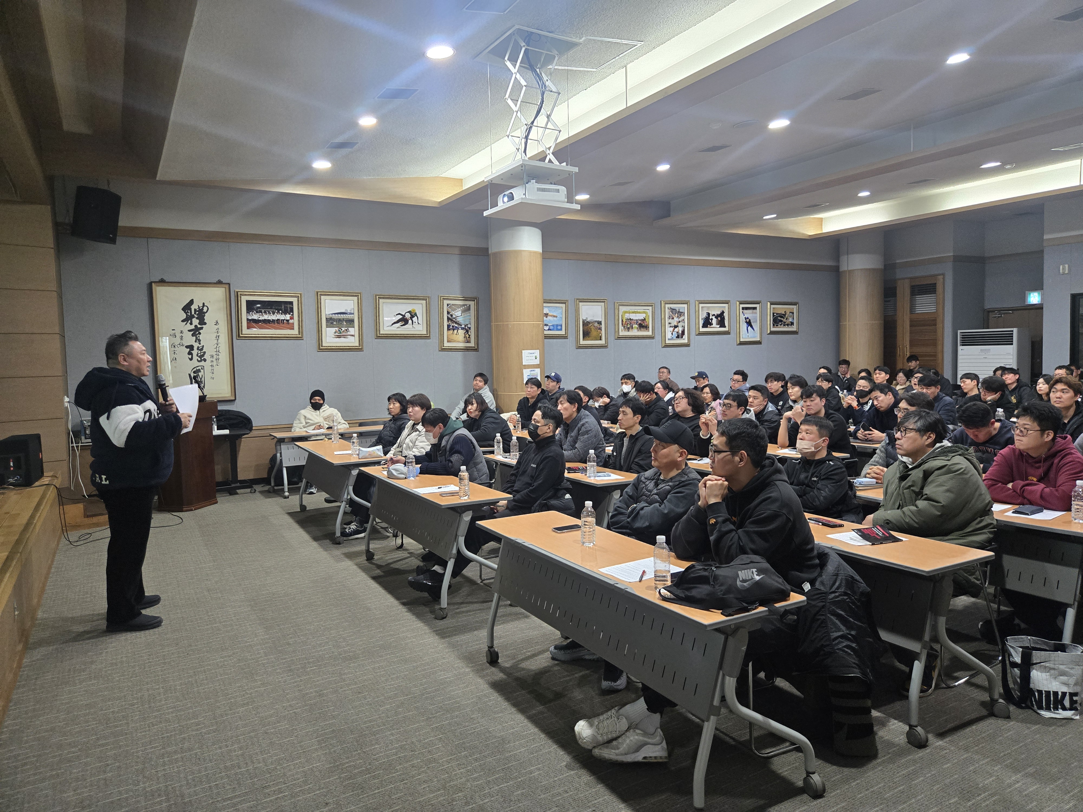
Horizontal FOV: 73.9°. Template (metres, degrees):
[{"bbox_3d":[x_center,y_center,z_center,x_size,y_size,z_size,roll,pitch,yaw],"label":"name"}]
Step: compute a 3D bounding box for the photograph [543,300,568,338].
[{"bbox_3d":[0.061,-1.369,11.386,0.815,0.615,0.045,-4,5,-29],"label":"photograph"}]

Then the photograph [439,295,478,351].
[{"bbox_3d":[-1.221,-1.234,10.653,0.630,0.820,0.050,-3,5,-31],"label":"photograph"}]

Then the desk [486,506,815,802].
[{"bbox_3d":[0.319,1.028,3.265,0.510,0.730,1.770,-4,5,-29],"label":"desk"}]

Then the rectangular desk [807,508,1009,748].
[{"bbox_3d":[1.321,0.954,3.693,0.570,0.745,1.738,-4,5,-29],"label":"rectangular desk"}]

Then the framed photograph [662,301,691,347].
[{"bbox_3d":[2.350,-1.444,12.662,0.620,0.810,0.045,-4,5,-29],"label":"framed photograph"}]

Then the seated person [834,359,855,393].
[{"bbox_3d":[5.122,-0.054,12.243,0.520,1.380,0.800,2,5,40],"label":"seated person"}]

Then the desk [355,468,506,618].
[{"bbox_3d":[-0.829,0.907,5.255,0.510,0.730,1.770,-4,5,-29],"label":"desk"}]

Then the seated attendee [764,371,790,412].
[{"bbox_3d":[2.852,0.250,9.060,0.800,1.330,0.500,-4,5,-36],"label":"seated attendee"}]

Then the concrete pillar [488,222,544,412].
[{"bbox_3d":[-0.375,-0.985,10.764,0.790,3.730,0.790,-1,4,0],"label":"concrete pillar"}]

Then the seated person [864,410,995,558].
[{"bbox_3d":[1.834,0.690,3.696,0.860,1.300,0.600,-3,4,-24],"label":"seated person"}]

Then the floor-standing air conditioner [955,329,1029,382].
[{"bbox_3d":[8.297,-0.461,13.224,0.460,1.874,1.038,-4,5,-29],"label":"floor-standing air conditioner"}]

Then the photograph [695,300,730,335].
[{"bbox_3d":[3.159,-1.618,13.249,0.832,0.629,0.045,-4,5,-29],"label":"photograph"}]

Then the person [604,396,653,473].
[{"bbox_3d":[0.541,0.580,5.443,0.800,1.290,0.520,-4,5,-32],"label":"person"}]

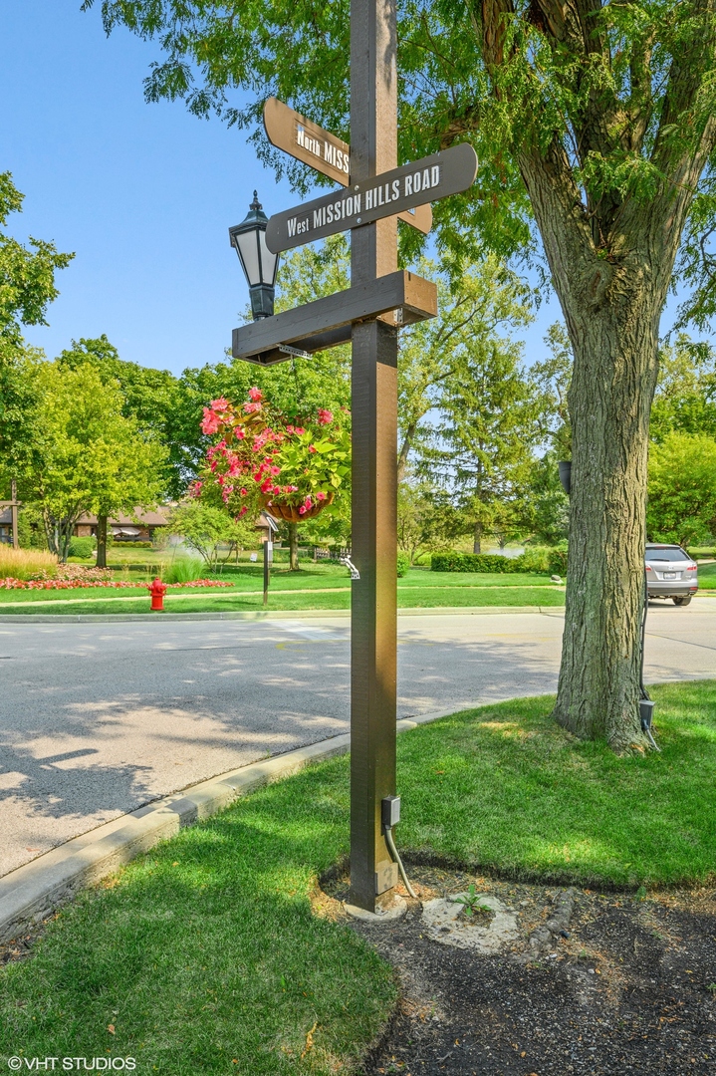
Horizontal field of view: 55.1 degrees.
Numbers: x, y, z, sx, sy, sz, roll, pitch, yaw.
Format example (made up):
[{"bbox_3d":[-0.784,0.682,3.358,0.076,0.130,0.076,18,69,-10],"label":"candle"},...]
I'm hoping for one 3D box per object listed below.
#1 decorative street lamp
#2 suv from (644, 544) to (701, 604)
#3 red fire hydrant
[{"bbox_3d":[-0.522,-1.485,3.620,0.215,0.700,0.215,-3,0,43],"label":"decorative street lamp"},{"bbox_3d":[7.780,0.970,19.800,1.930,1.730,5.000,0,0,-2],"label":"suv"},{"bbox_3d":[-4.480,1.250,15.400,0.430,0.770,0.400,0,0,-32],"label":"red fire hydrant"}]

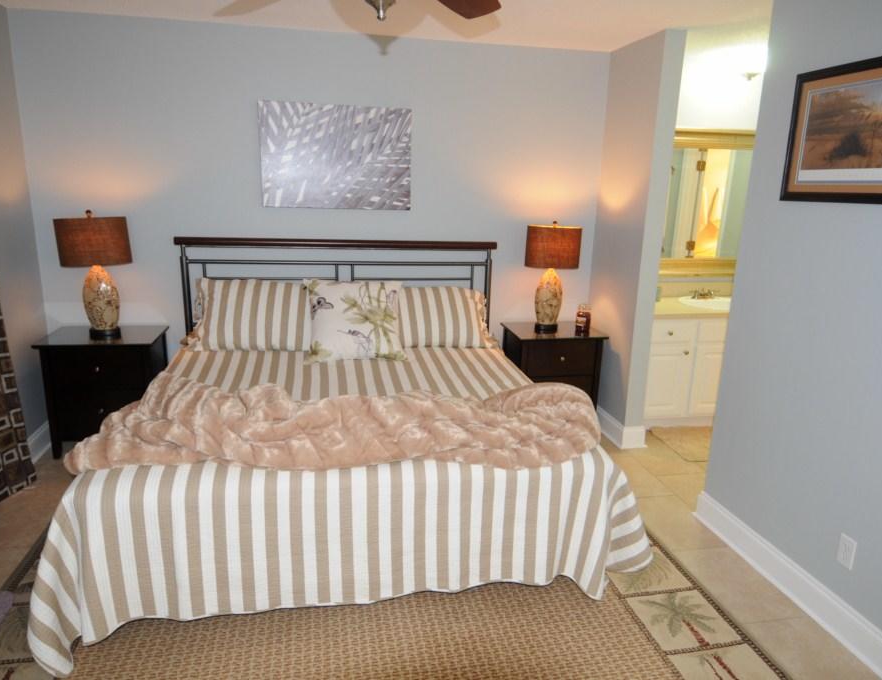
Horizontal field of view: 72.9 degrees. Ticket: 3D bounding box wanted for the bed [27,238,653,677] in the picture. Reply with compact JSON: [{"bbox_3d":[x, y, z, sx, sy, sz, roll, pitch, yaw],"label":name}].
[{"bbox_3d":[-0.411,0.211,2.943,2.288,1.249,2.137,-1,13,-10],"label":"bed"}]

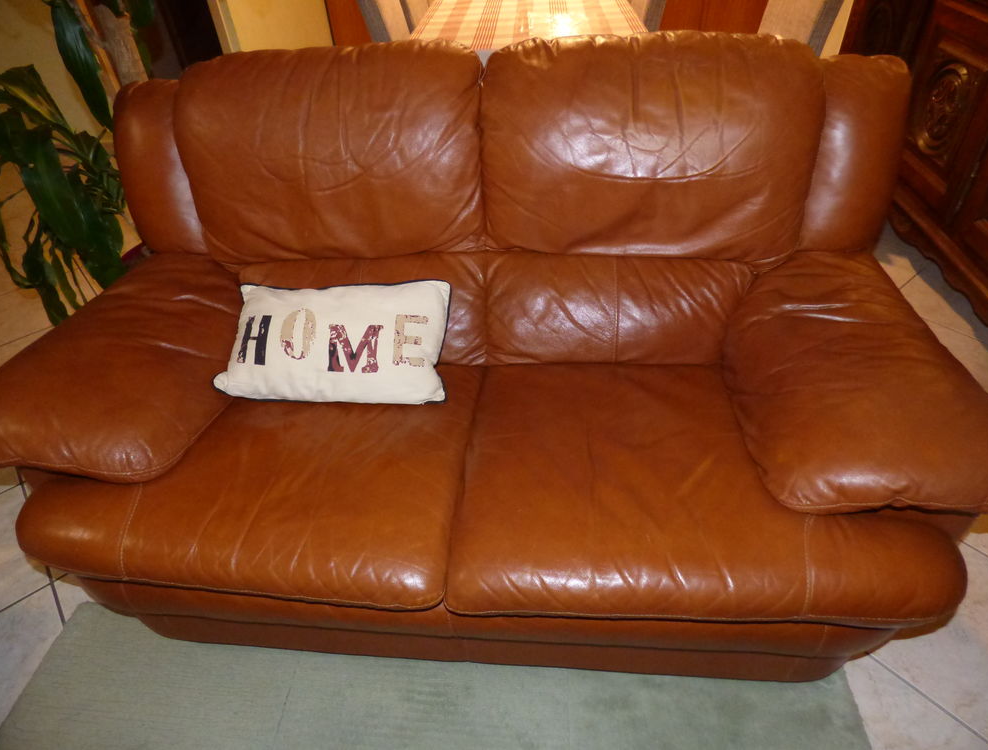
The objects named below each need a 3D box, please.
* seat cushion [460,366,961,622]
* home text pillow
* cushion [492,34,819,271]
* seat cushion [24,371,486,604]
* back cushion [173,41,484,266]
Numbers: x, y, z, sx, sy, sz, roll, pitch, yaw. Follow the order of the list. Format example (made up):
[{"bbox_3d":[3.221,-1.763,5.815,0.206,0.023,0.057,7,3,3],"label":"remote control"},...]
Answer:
[{"bbox_3d":[0.343,0.180,1.087,0.785,0.163,0.541,2,41,5],"label":"seat cushion"},{"bbox_3d":[-0.331,-0.072,1.196,0.469,0.122,0.255,1,84,4],"label":"home text pillow"},{"bbox_3d":[0.284,-0.428,1.130,0.602,0.408,0.214,2,24,5],"label":"cushion"},{"bbox_3d":[-0.435,0.161,1.151,0.785,0.163,0.541,2,41,5],"label":"seat cushion"},{"bbox_3d":[-0.318,-0.438,1.180,0.592,0.408,0.214,2,24,5],"label":"back cushion"}]

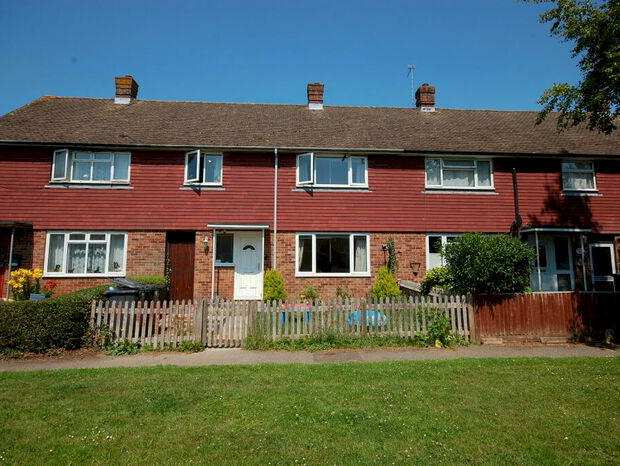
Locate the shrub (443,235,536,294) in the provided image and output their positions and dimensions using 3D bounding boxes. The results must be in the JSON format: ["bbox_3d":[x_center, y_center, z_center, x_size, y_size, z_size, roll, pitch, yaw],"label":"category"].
[{"bbox_3d":[4.699,1.117,9.683,2.240,2.225,1.900,0,-7,-4],"label":"shrub"}]

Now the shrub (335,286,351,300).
[{"bbox_3d":[0.965,1.860,10.852,0.461,0.571,0.420,0,-7,-4],"label":"shrub"}]

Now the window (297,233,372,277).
[{"bbox_3d":[0.732,0.691,11.595,2.358,1.371,0.120,0,-7,-4],"label":"window"}]

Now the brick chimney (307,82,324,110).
[{"bbox_3d":[0.265,-5.482,15.282,0.630,1.120,0.600,0,-7,-4],"label":"brick chimney"}]

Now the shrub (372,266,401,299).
[{"bbox_3d":[2.257,1.573,10.823,0.930,1.176,0.850,0,-7,-4],"label":"shrub"}]

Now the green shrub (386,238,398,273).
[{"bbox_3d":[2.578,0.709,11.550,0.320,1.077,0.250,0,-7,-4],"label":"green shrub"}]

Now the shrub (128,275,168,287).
[{"bbox_3d":[-4.493,1.544,10.094,1.000,0.780,0.800,0,-7,-4],"label":"shrub"}]

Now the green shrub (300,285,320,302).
[{"bbox_3d":[0.012,1.761,10.597,0.570,0.580,0.550,0,-7,-4],"label":"green shrub"}]

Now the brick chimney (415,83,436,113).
[{"bbox_3d":[4.828,-5.497,15.463,0.620,1.280,0.640,0,-7,-4],"label":"brick chimney"}]

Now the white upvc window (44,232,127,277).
[{"bbox_3d":[-6.695,0.653,11.082,2.350,1.340,0.120,0,-7,-4],"label":"white upvc window"}]

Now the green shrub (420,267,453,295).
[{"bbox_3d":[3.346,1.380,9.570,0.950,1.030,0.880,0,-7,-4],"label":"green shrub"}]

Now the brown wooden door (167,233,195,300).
[{"bbox_3d":[-3.916,1.007,11.207,0.840,2.090,0.100,0,-7,-4],"label":"brown wooden door"}]

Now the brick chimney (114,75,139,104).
[{"bbox_3d":[-7.263,-5.541,14.627,0.620,1.270,0.640,0,-7,-4],"label":"brick chimney"}]

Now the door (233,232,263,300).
[{"bbox_3d":[-1.850,0.985,11.197,0.860,2.070,0.100,0,-7,-4],"label":"door"}]

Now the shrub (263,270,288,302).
[{"bbox_3d":[-1.019,1.530,10.599,0.690,1.030,0.680,0,-7,-4],"label":"shrub"}]

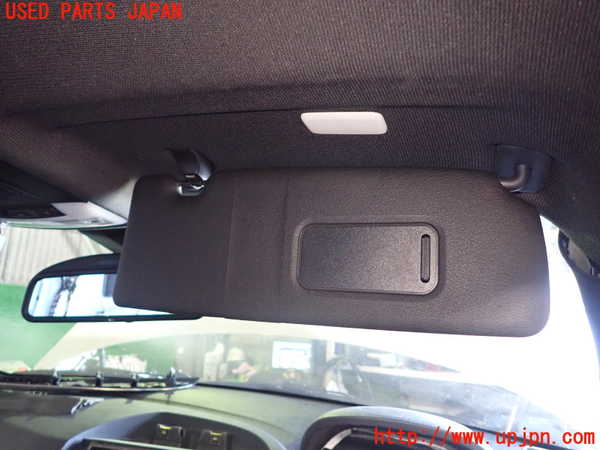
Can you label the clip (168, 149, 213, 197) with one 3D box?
[{"bbox_3d":[-0.123,-0.059,0.485,0.040,0.046,0.037,-1,-10,15],"label":"clip"}]

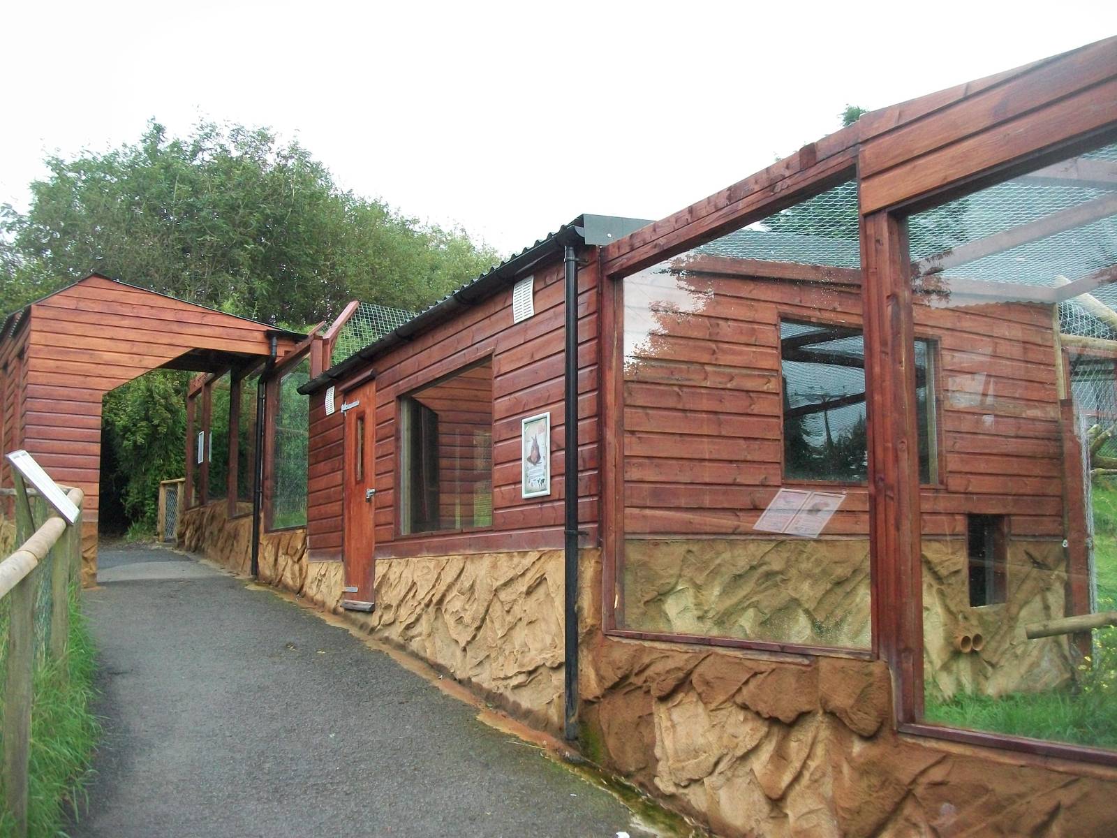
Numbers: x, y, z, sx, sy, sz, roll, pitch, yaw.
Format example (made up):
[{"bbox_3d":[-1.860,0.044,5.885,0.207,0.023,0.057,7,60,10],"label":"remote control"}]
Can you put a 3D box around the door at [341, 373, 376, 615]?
[{"bbox_3d":[-1.764,0.670,9.127,0.070,1.946,0.888,4,-10,-28],"label":"door"}]

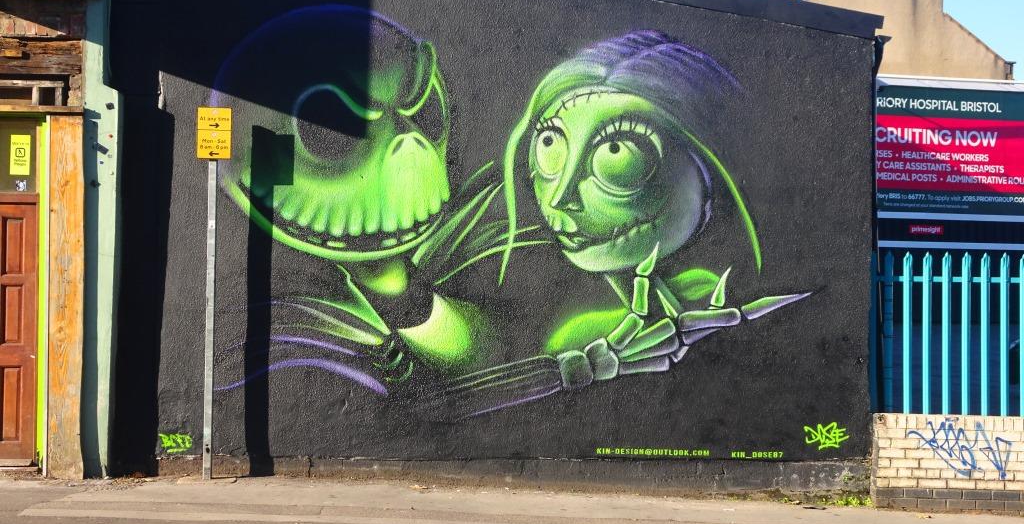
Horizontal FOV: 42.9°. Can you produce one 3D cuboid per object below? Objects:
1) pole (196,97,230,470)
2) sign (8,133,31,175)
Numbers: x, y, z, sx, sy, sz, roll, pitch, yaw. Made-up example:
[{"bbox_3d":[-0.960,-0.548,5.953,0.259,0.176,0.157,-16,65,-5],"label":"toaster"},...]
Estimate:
[{"bbox_3d":[-2.243,0.234,9.805,0.260,2.796,0.100,1,-1,-2],"label":"pole"},{"bbox_3d":[-3.719,-0.807,9.850,0.147,0.303,0.010,1,-1,0],"label":"sign"}]

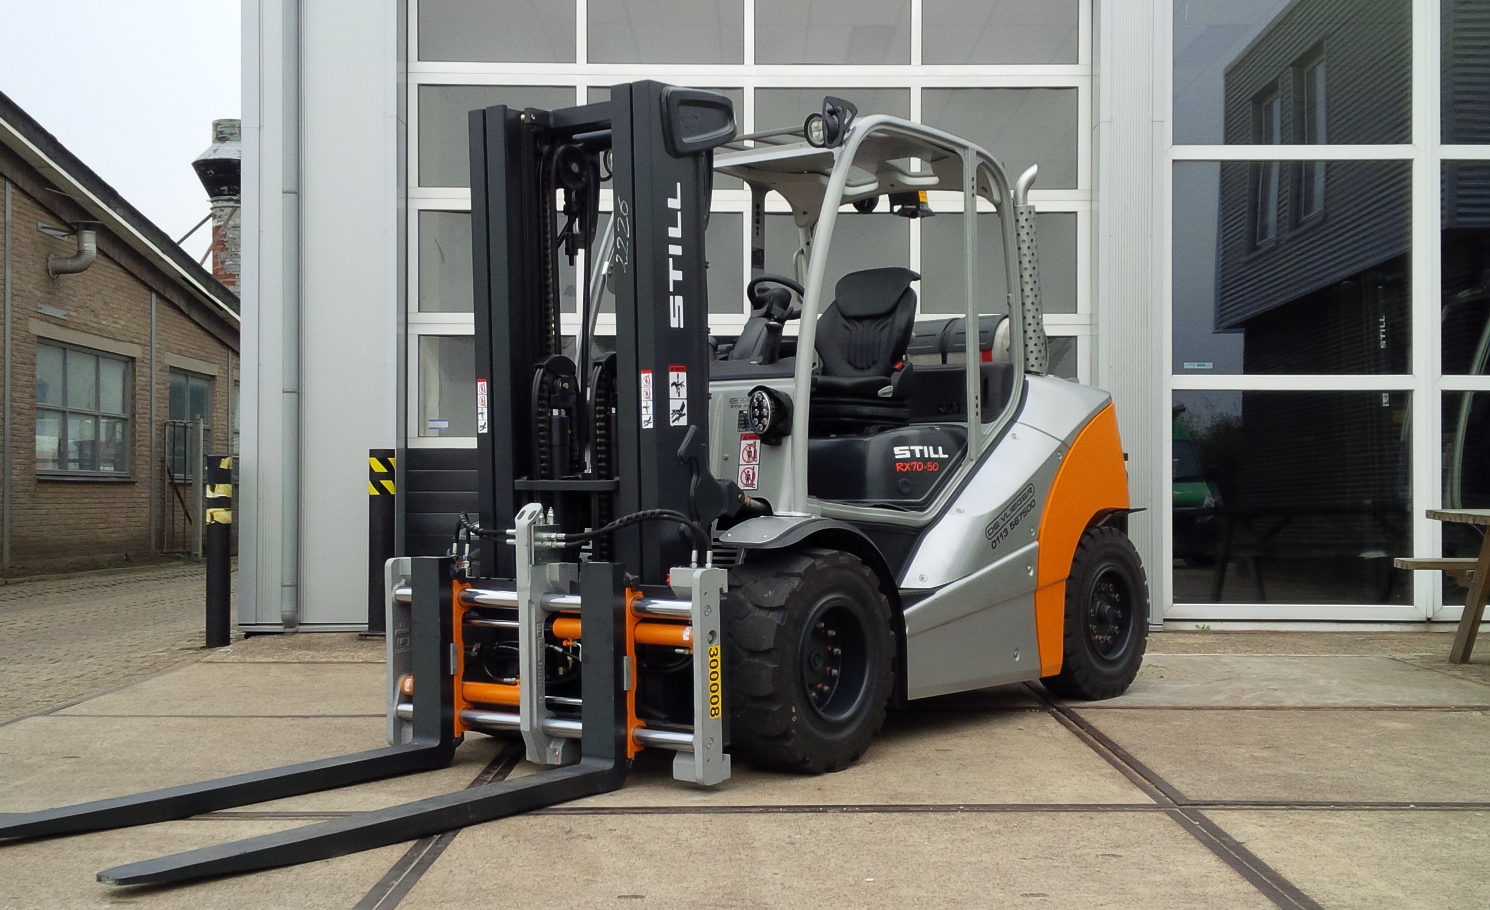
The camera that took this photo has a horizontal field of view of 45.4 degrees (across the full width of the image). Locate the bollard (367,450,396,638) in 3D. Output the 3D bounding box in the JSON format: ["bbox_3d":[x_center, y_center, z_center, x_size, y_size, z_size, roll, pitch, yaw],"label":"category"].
[{"bbox_3d":[-2.125,0.510,10.420,0.153,1.085,0.153,0,0,0],"label":"bollard"}]

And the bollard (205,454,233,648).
[{"bbox_3d":[-2.940,0.537,9.950,0.138,1.070,0.138,0,0,0],"label":"bollard"}]

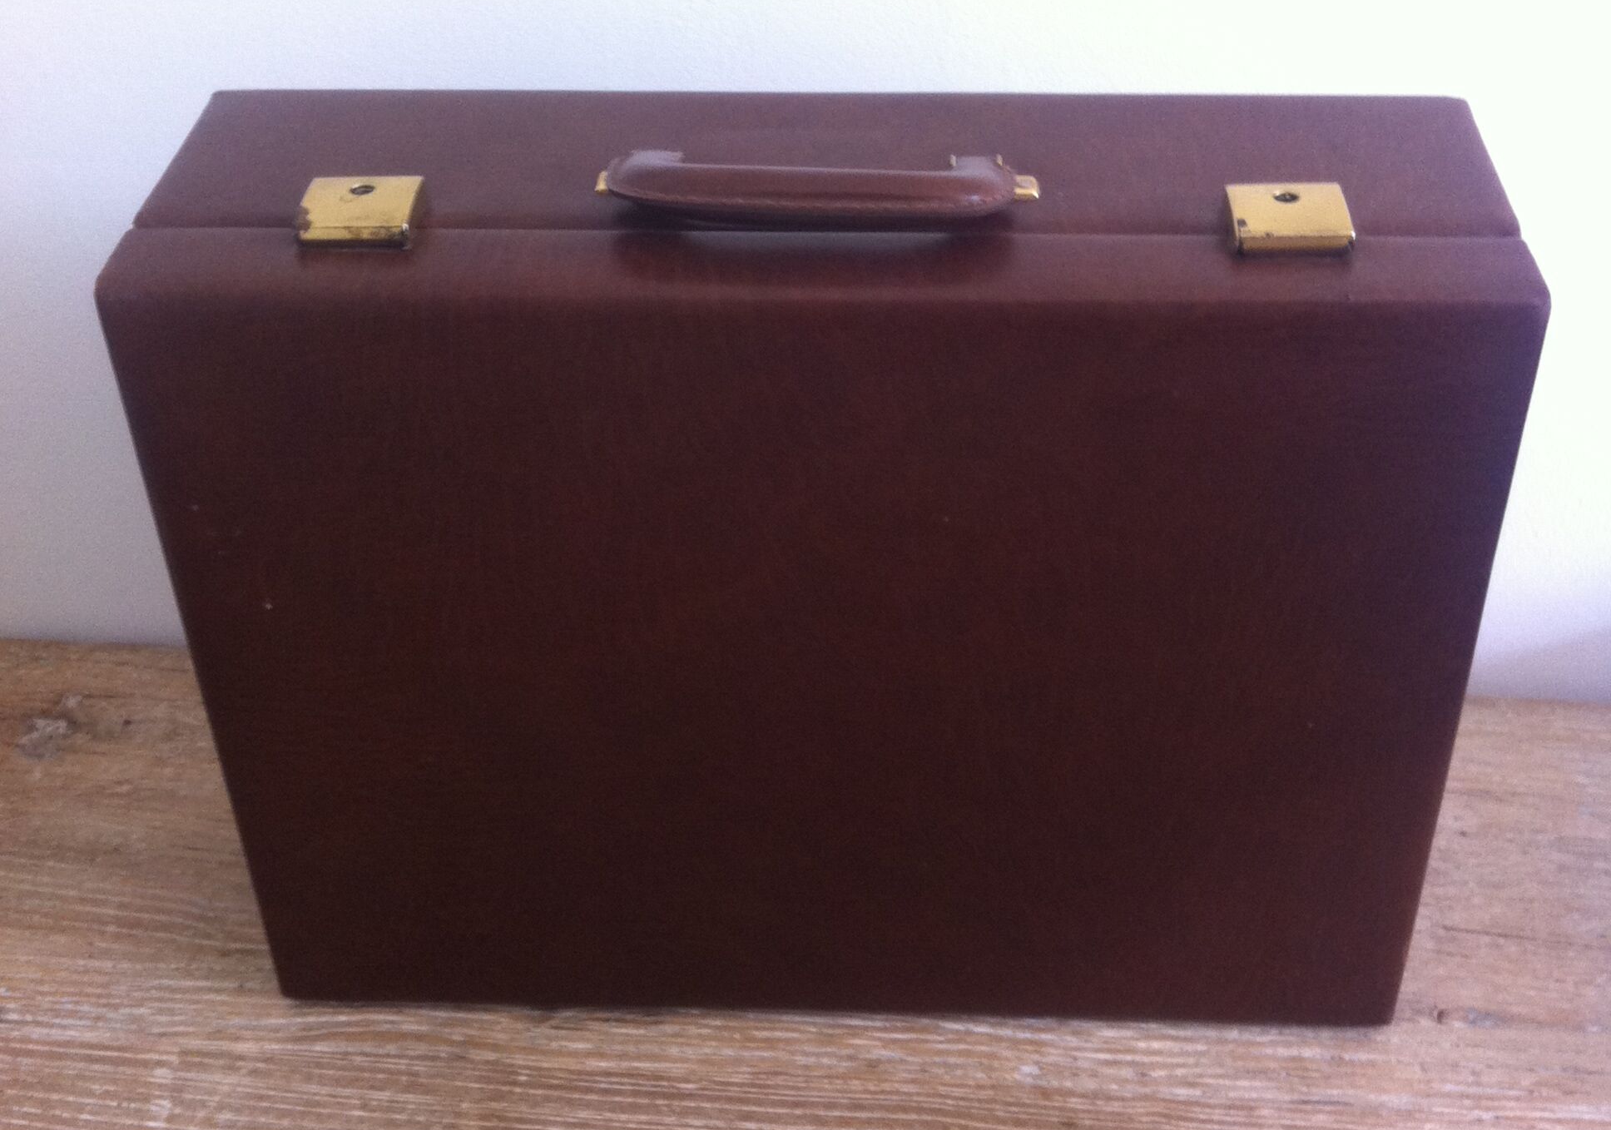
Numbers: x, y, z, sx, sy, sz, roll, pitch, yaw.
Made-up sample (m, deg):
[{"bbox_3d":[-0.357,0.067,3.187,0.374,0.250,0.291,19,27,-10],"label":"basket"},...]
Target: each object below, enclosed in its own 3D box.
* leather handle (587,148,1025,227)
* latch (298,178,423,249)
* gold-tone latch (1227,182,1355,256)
[{"bbox_3d":[0.003,-0.123,0.705,0.141,0.022,0.041,1,38,3],"label":"leather handle"},{"bbox_3d":[-0.146,-0.117,0.714,0.036,0.008,0.036,1,38,3],"label":"latch"},{"bbox_3d":[0.155,-0.112,0.696,0.036,0.008,0.036,1,38,3],"label":"gold-tone latch"}]

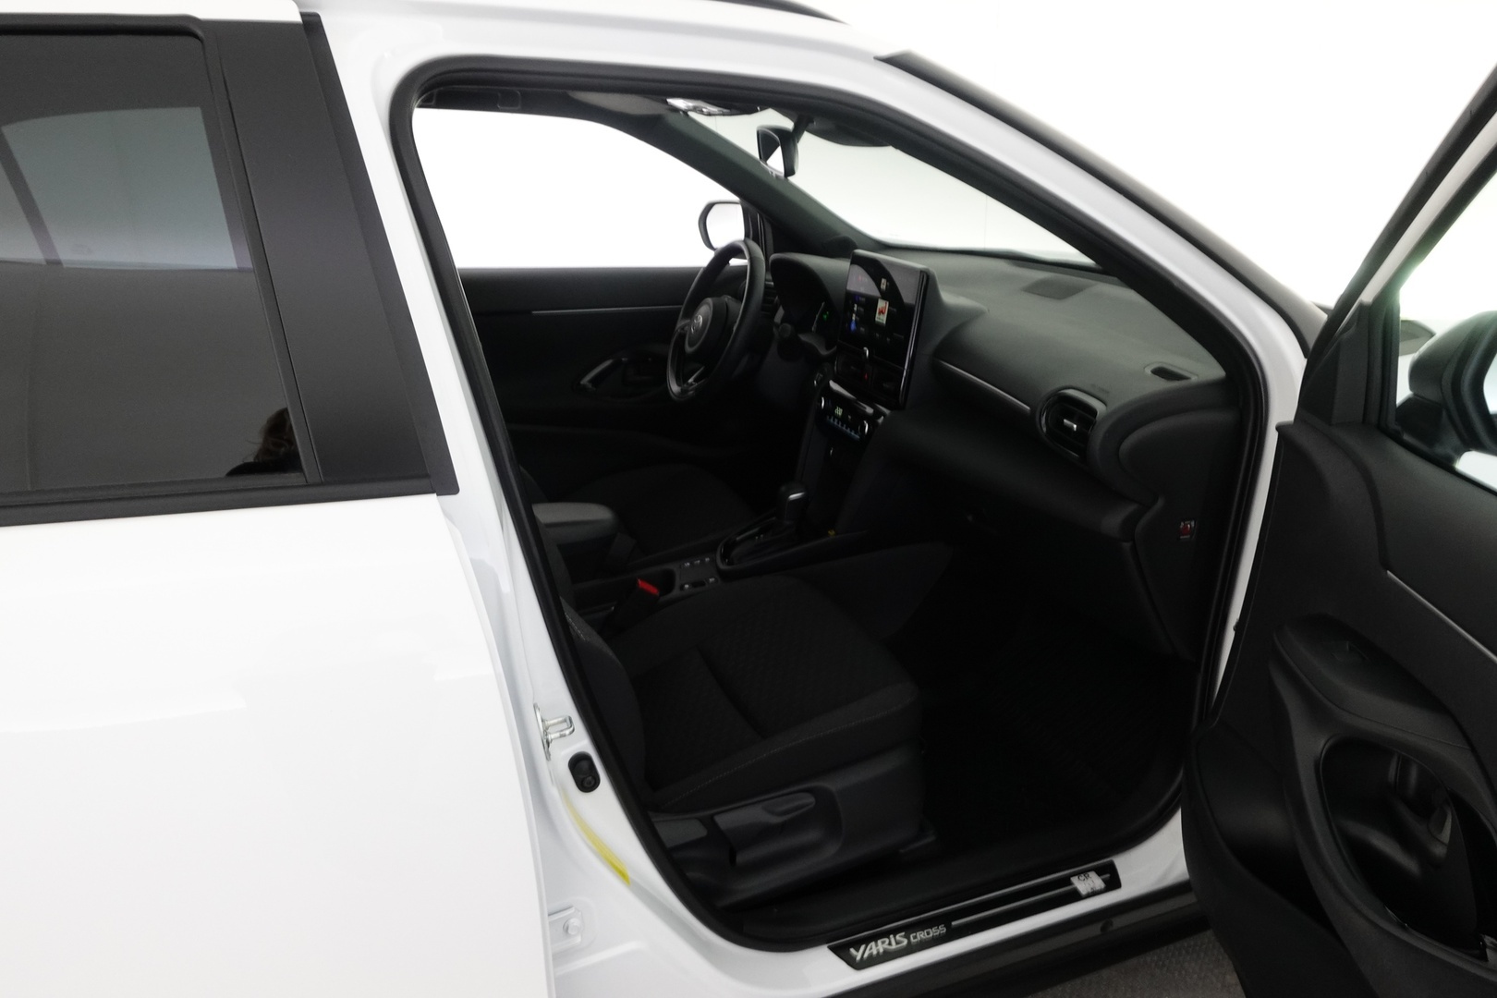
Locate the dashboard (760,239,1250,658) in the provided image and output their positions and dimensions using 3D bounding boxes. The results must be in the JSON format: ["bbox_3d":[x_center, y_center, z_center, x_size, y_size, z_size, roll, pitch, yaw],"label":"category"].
[{"bbox_3d":[0.473,-0.197,1.968,0.630,0.490,1.400,-7,23,-22],"label":"dashboard"}]

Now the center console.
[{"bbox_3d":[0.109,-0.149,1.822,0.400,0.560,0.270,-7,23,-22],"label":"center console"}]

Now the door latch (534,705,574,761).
[{"bbox_3d":[-0.184,0.218,0.937,0.037,0.053,0.035,-7,23,-22],"label":"door latch"}]

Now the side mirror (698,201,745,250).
[{"bbox_3d":[-0.024,-0.700,2.599,0.125,0.150,0.210,-12,25,-33],"label":"side mirror"}]

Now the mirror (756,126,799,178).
[{"bbox_3d":[0.045,-0.566,1.626,0.037,0.068,0.230,-8,22,-4],"label":"mirror"}]

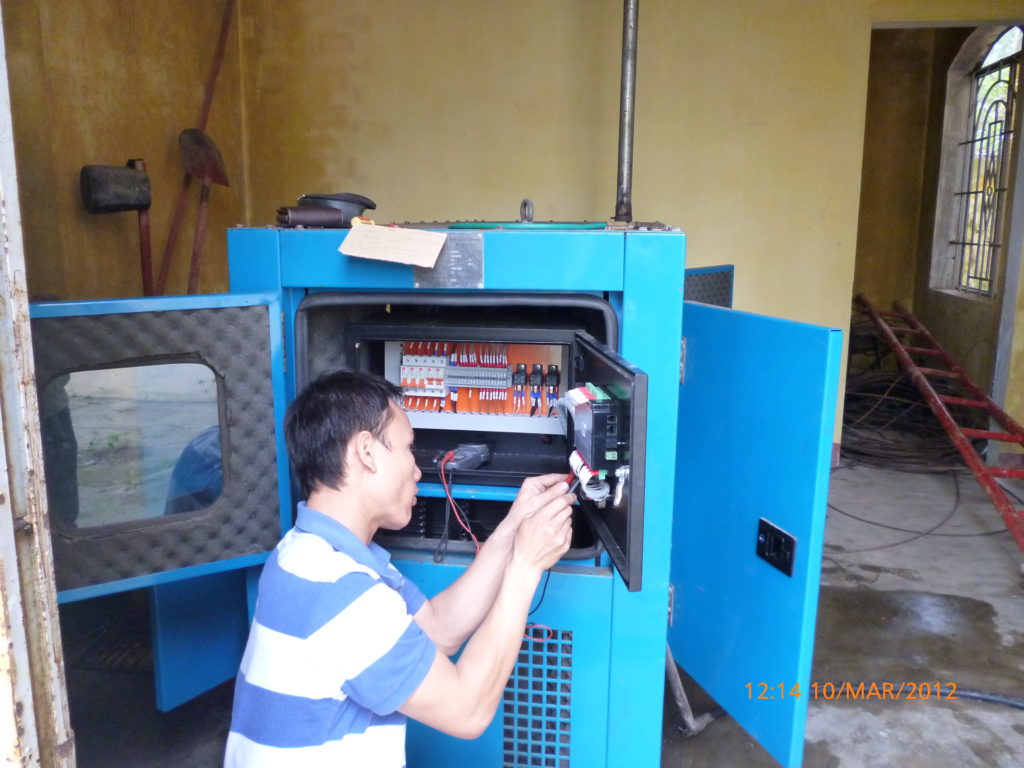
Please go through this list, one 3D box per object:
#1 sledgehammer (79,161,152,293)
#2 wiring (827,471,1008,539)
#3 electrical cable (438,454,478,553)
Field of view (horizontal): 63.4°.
[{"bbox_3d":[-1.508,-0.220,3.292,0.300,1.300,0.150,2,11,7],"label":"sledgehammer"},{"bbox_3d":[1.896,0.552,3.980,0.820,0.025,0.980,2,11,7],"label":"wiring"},{"bbox_3d":[-0.098,0.218,1.511,0.075,0.200,0.070,2,11,7],"label":"electrical cable"}]

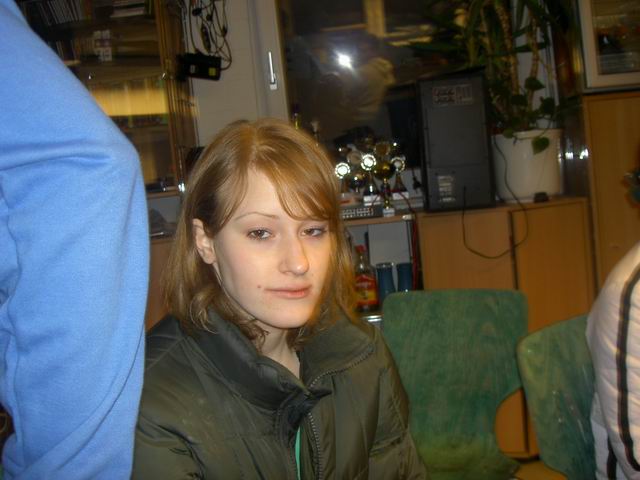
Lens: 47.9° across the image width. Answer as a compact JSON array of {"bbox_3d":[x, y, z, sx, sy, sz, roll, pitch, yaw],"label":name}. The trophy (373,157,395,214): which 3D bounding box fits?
[{"bbox_3d":[0.239,-0.204,2.690,0.073,0.211,0.070,-5,6,5],"label":"trophy"}]

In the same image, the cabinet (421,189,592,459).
[{"bbox_3d":[0.724,0.327,2.859,0.616,0.950,0.400,-5,6,5],"label":"cabinet"}]

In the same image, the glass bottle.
[{"bbox_3d":[0.176,0.146,2.762,0.088,0.257,0.080,-5,6,5],"label":"glass bottle"}]

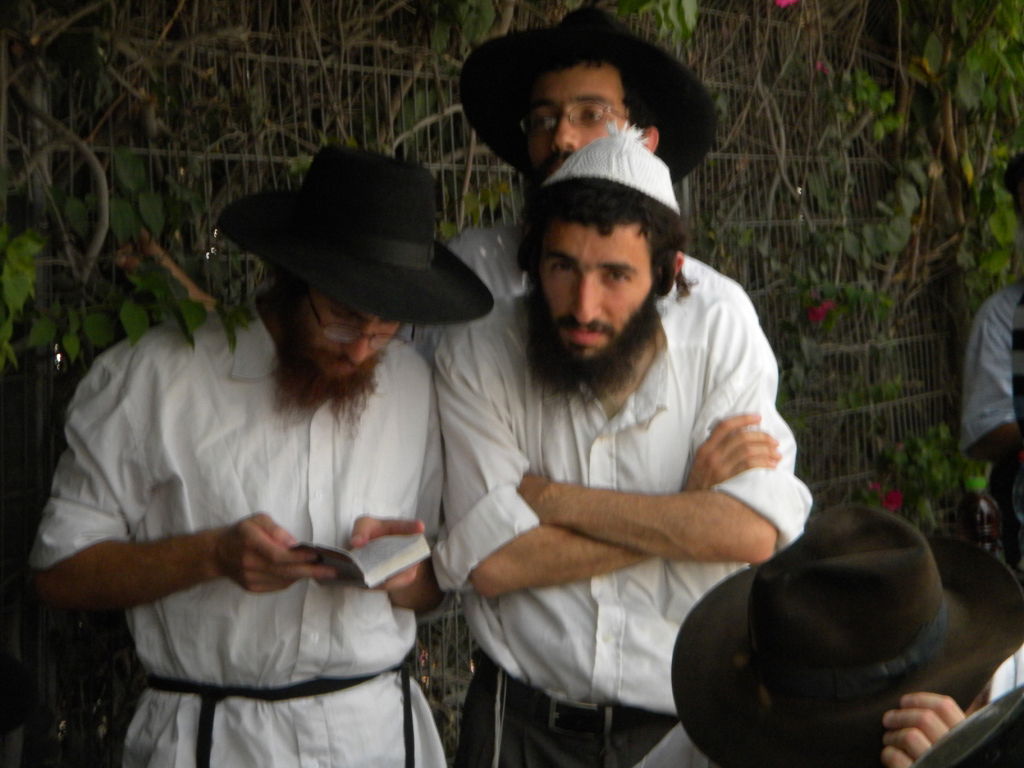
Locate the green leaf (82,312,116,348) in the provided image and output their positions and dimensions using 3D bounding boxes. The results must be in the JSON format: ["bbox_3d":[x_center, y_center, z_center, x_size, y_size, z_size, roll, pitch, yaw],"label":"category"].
[{"bbox_3d":[-0.514,-0.068,3.870,0.042,0.047,0.018,-2,2,-11],"label":"green leaf"}]

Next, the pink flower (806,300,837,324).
[{"bbox_3d":[0.698,-0.161,7.000,0.065,0.055,0.045,-2,2,-6],"label":"pink flower"}]

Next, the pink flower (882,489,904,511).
[{"bbox_3d":[0.860,0.260,7.000,0.050,0.050,0.045,0,3,6],"label":"pink flower"}]

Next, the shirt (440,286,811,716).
[{"bbox_3d":[0.130,0.129,3.680,0.450,0.530,0.320,-1,2,10],"label":"shirt"}]

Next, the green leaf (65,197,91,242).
[{"bbox_3d":[-0.588,-0.224,4.200,0.036,0.059,0.020,-1,3,-23],"label":"green leaf"}]

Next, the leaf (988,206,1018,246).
[{"bbox_3d":[1.108,-0.355,7.000,0.069,0.090,0.030,0,3,0],"label":"leaf"}]

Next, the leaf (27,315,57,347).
[{"bbox_3d":[-0.598,-0.068,3.950,0.039,0.041,0.020,-1,3,-18],"label":"leaf"}]

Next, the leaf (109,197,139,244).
[{"bbox_3d":[-0.504,-0.212,4.030,0.039,0.062,0.018,-2,2,-11],"label":"leaf"}]

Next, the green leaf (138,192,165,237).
[{"bbox_3d":[-0.499,-0.236,4.300,0.037,0.064,0.020,-1,3,-23],"label":"green leaf"}]

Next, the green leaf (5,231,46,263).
[{"bbox_3d":[-0.598,-0.169,3.820,0.046,0.039,0.022,-2,2,-11],"label":"green leaf"}]

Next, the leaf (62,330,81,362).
[{"bbox_3d":[-0.549,-0.047,3.870,0.023,0.040,0.012,-2,2,-11],"label":"leaf"}]

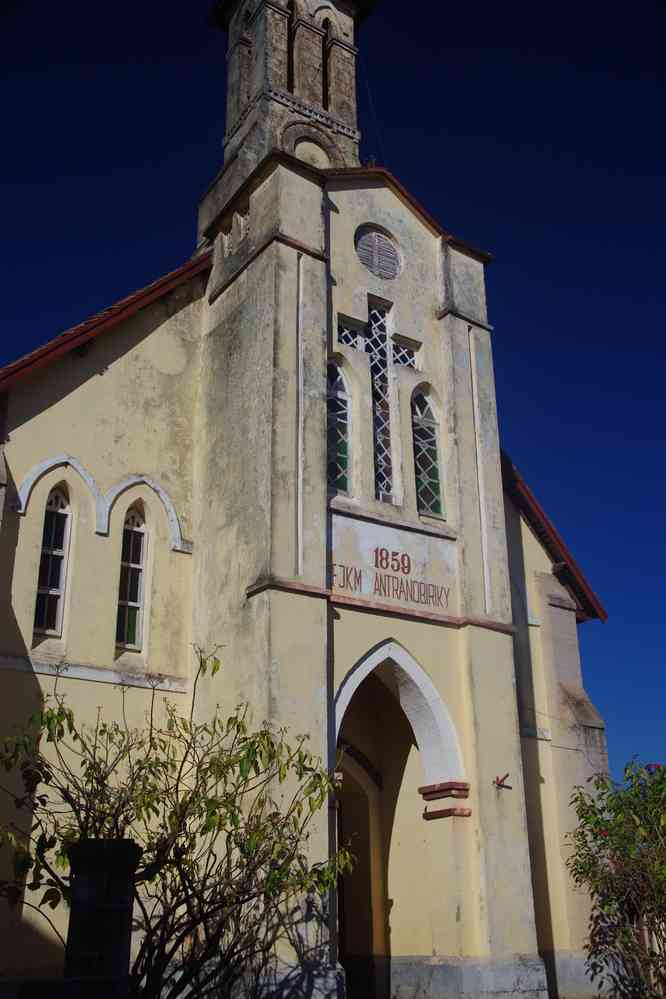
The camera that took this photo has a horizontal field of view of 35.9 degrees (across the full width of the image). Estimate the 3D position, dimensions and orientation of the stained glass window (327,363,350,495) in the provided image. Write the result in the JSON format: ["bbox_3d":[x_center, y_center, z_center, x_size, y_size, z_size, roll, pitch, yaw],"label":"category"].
[{"bbox_3d":[0.017,-1.120,14.761,0.488,2.268,0.140,15,-28,-32],"label":"stained glass window"}]

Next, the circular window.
[{"bbox_3d":[0.686,-3.930,16.503,0.954,0.954,0.130,15,-28,-32],"label":"circular window"}]

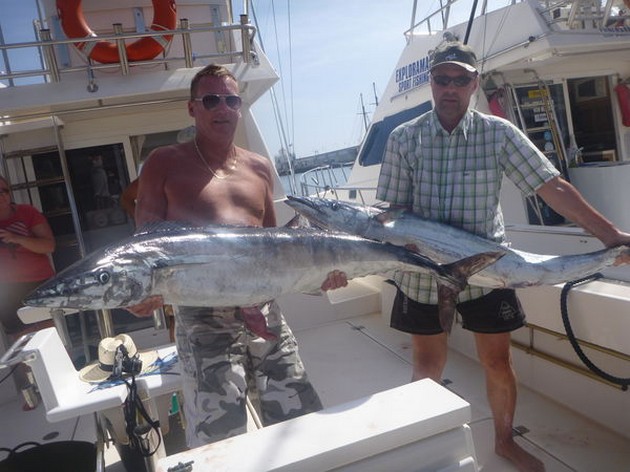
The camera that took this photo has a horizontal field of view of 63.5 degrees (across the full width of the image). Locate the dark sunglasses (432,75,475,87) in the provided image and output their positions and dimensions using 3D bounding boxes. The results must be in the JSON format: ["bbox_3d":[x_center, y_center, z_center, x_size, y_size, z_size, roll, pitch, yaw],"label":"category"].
[{"bbox_3d":[0.503,-0.568,1.850,0.148,0.046,0.145,0,8,21],"label":"dark sunglasses"}]

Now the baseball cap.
[{"bbox_3d":[0.512,-0.652,1.870,0.176,0.125,0.260,0,8,21],"label":"baseball cap"}]

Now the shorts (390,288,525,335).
[{"bbox_3d":[0.570,0.210,2.050,0.530,0.380,0.300,-5,8,13],"label":"shorts"}]

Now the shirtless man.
[{"bbox_3d":[-0.235,0.290,1.740,0.640,1.760,0.440,-9,8,-17],"label":"shirtless man"}]

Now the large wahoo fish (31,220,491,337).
[{"bbox_3d":[-0.080,0.108,1.560,1.480,0.360,0.180,-4,7,-15],"label":"large wahoo fish"}]

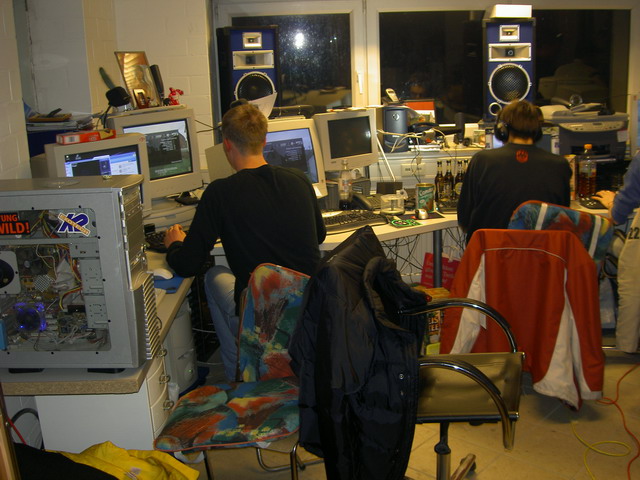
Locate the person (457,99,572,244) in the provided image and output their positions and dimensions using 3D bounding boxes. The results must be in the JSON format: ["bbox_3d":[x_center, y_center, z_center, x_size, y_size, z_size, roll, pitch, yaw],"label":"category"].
[{"bbox_3d":[0.927,-0.012,3.584,0.530,1.320,0.720,0,15,7],"label":"person"}]

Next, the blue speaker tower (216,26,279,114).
[{"bbox_3d":[-0.434,-1.019,4.525,0.350,0.610,0.340,-7,16,-17],"label":"blue speaker tower"}]

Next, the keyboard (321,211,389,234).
[{"bbox_3d":[0.095,-0.080,3.584,0.460,0.040,0.180,-11,17,-31],"label":"keyboard"}]

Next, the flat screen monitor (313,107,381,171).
[{"bbox_3d":[0.068,-0.563,4.193,0.375,0.360,0.380,-12,13,-32],"label":"flat screen monitor"}]

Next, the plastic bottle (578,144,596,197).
[{"bbox_3d":[1.485,-0.371,3.978,0.094,0.316,0.094,-2,14,0],"label":"plastic bottle"}]

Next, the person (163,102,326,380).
[{"bbox_3d":[-0.305,0.108,3.201,0.620,1.380,0.850,-6,15,-15],"label":"person"}]

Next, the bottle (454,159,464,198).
[{"bbox_3d":[0.779,-0.323,4.015,0.062,0.240,0.062,-2,14,0],"label":"bottle"}]

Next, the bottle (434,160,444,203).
[{"bbox_3d":[0.684,-0.333,4.125,0.065,0.250,0.065,-2,15,0],"label":"bottle"}]

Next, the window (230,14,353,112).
[{"bbox_3d":[-0.187,-1.136,4.722,0.840,0.720,0.080,-4,15,-5],"label":"window"}]

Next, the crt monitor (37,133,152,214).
[{"bbox_3d":[-1.063,-0.271,3.228,0.420,0.420,0.430,-14,19,-39],"label":"crt monitor"}]

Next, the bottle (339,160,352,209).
[{"bbox_3d":[0.140,-0.306,4.017,0.080,0.290,0.080,-2,15,0],"label":"bottle"}]

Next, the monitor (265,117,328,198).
[{"bbox_3d":[-0.275,-0.343,3.515,0.440,0.450,0.440,-15,19,-40],"label":"monitor"}]

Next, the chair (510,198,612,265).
[{"bbox_3d":[1.148,0.195,3.580,0.500,0.900,0.570,2,15,15],"label":"chair"}]

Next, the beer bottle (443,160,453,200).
[{"bbox_3d":[0.719,-0.321,4.016,0.062,0.240,0.062,-2,14,0],"label":"beer bottle"}]

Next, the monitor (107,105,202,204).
[{"bbox_3d":[-0.933,-0.426,3.708,0.445,0.430,0.440,-15,16,-40],"label":"monitor"}]

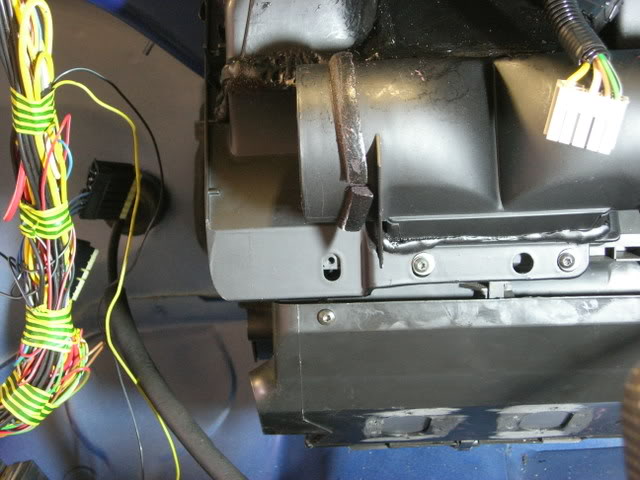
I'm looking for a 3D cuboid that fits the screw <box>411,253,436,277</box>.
[{"bbox_3d":[0.063,0.015,0.810,0.014,0.014,0.015,0,-2,5],"label":"screw"}]

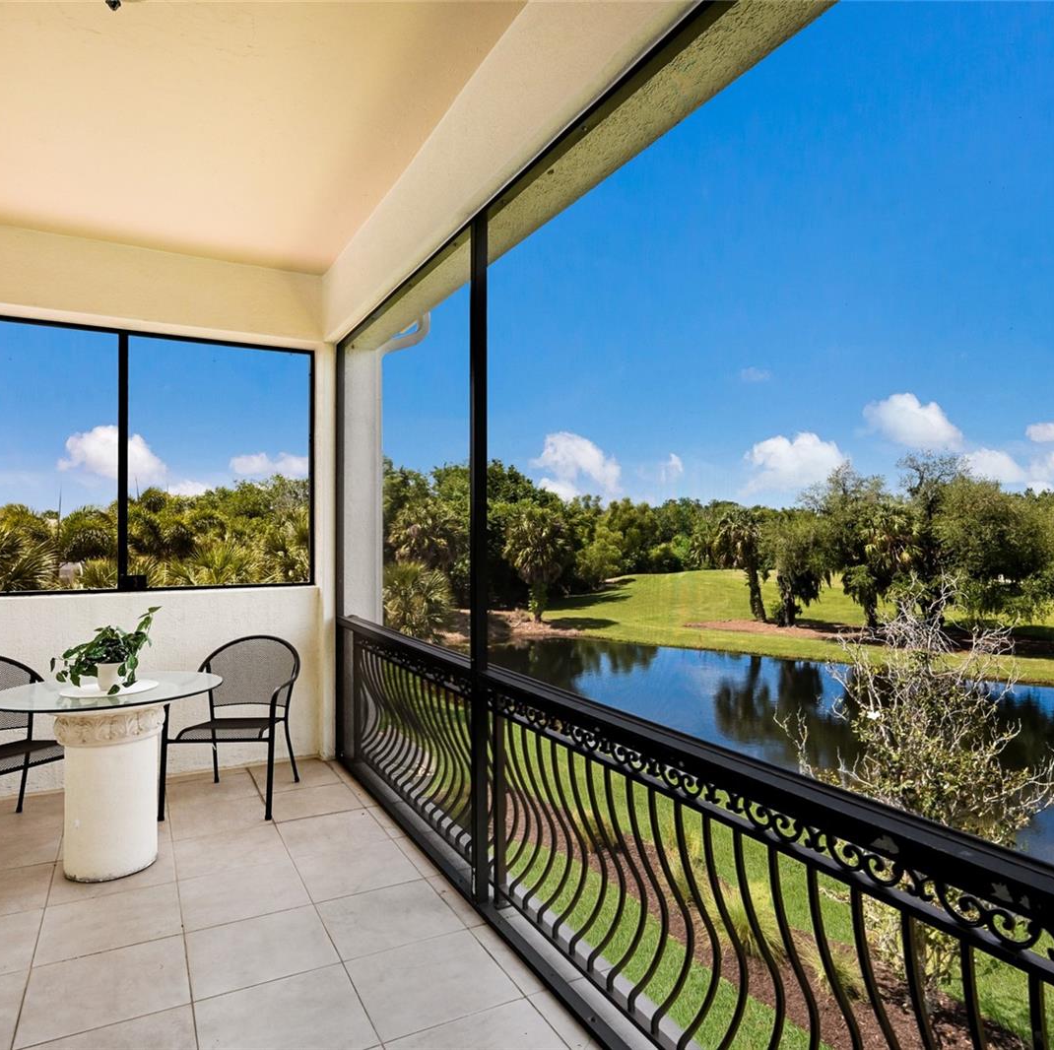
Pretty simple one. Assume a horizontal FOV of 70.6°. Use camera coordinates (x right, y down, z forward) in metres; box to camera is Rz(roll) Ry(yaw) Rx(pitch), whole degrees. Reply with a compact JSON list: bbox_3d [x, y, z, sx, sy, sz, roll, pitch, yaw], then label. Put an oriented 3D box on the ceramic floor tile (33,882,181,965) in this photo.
[{"bbox_3d":[-1.563,1.500,2.805,0.466,0.012,0.447,0,0,-28],"label":"ceramic floor tile"}]

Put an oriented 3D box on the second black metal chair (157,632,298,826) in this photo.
[{"bbox_3d":[-1.553,1.058,4.005,0.550,0.840,0.590,0,0,1],"label":"second black metal chair"}]

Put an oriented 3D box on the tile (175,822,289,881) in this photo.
[{"bbox_3d":[-1.361,1.500,3.418,0.466,0.012,0.447,0,0,-28],"label":"tile"}]

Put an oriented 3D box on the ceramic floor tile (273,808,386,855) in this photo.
[{"bbox_3d":[-0.936,1.482,3.586,0.456,0.012,0.452,0,0,-28],"label":"ceramic floor tile"}]

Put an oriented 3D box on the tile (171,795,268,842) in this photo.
[{"bbox_3d":[-1.551,1.482,3.765,0.456,0.012,0.452,0,0,-28],"label":"tile"}]

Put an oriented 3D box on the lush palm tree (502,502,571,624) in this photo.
[{"bbox_3d":[0.556,2.154,42.000,3.800,6.500,3.800,0,0,0],"label":"lush palm tree"}]

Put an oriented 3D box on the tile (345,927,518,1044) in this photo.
[{"bbox_3d":[-0.311,1.475,2.405,0.456,0.012,0.452,0,0,-28],"label":"tile"}]

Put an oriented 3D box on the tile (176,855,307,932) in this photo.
[{"bbox_3d":[-1.151,1.500,3.024,0.466,0.012,0.447,0,0,-28],"label":"tile"}]

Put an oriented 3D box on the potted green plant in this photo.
[{"bbox_3d":[-1.783,0.522,3.156,0.420,0.360,0.370,0,0,-28],"label":"potted green plant"}]

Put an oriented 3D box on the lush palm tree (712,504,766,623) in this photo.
[{"bbox_3d":[11.991,2.223,42.000,3.200,6.400,3.200,0,0,0],"label":"lush palm tree"}]

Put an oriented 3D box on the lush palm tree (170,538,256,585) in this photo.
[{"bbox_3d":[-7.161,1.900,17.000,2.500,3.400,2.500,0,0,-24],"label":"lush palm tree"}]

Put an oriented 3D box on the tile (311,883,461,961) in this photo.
[{"bbox_3d":[-0.519,1.478,2.799,0.456,0.012,0.452,0,0,-28],"label":"tile"}]

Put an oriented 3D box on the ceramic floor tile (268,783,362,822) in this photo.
[{"bbox_3d":[-1.145,1.484,3.980,0.456,0.012,0.452,0,0,-28],"label":"ceramic floor tile"}]

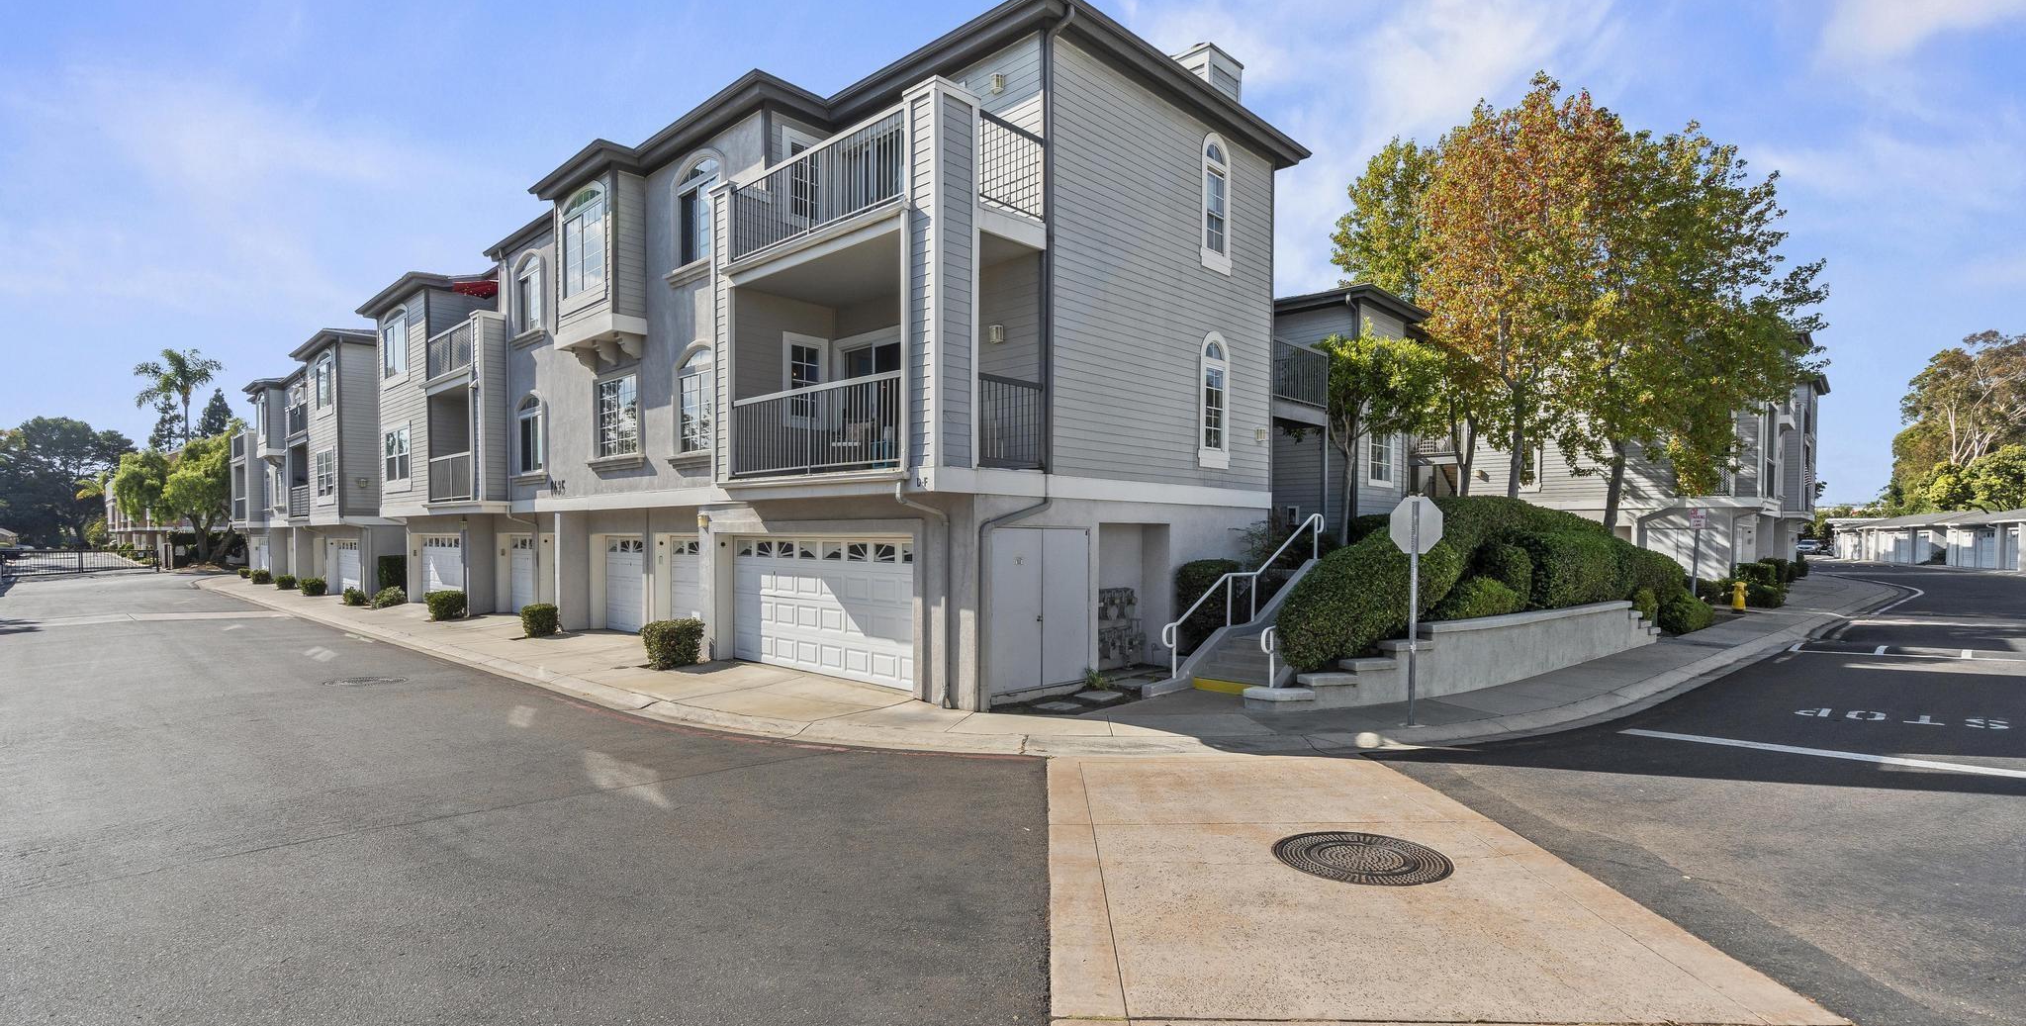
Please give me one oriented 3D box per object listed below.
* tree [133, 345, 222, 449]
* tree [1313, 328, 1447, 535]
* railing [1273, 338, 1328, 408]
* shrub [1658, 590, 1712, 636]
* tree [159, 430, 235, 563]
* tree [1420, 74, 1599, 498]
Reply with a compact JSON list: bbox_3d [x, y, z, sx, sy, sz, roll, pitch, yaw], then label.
[{"bbox_3d":[-61.208,-4.179,66.000,5.100,15.800,5.100,0,-1,0],"label":"tree"},{"bbox_3d":[6.648,-1.448,16.300,2.400,3.850,2.300,0,-1,0],"label":"tree"},{"bbox_3d":[5.497,-2.662,17.200,0.090,1.080,2.200,-1,-2,44],"label":"railing"},{"bbox_3d":[13.807,2.066,18.500,1.050,0.860,1.050,-1,-2,44],"label":"shrub"},{"bbox_3d":[-52.412,-1.020,58.000,4.400,8.400,4.400,0,-1,0],"label":"tree"},{"bbox_3d":[10.196,-4.262,18.500,3.600,9.500,3.600,0,-1,0],"label":"tree"}]

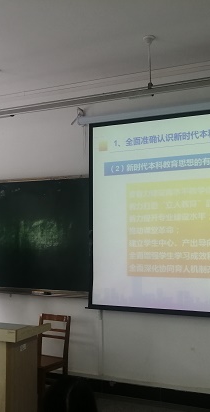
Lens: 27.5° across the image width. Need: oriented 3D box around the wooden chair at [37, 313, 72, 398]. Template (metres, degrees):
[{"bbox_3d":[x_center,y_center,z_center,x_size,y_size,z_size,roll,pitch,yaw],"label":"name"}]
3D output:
[{"bbox_3d":[-0.579,1.436,3.907,0.360,0.800,0.420,-2,-5,27],"label":"wooden chair"}]

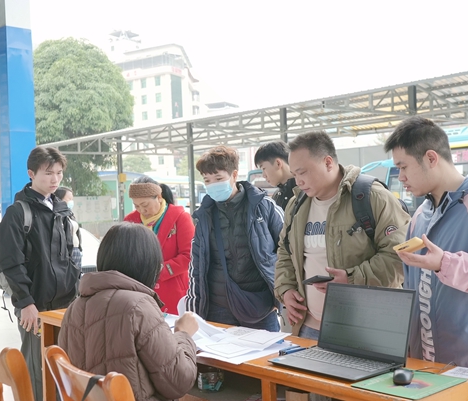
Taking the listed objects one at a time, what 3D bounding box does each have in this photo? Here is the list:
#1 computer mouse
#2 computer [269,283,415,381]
[{"bbox_3d":[0.473,0.488,1.819,0.061,0.037,0.102,-2,0,21],"label":"computer mouse"},{"bbox_3d":[0.332,0.402,2.030,0.291,0.229,0.357,-2,0,-39],"label":"computer"}]

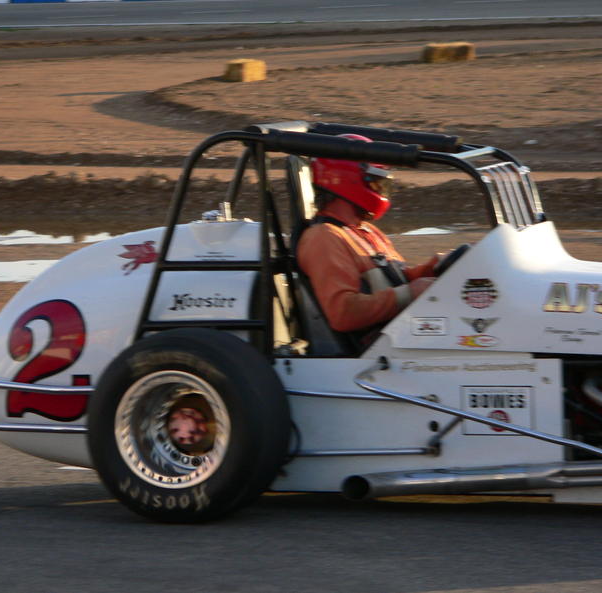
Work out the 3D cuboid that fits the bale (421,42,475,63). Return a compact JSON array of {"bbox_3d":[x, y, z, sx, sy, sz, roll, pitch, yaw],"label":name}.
[{"bbox_3d":[3.269,-5.369,71.000,1.000,0.370,0.450,1,6,20],"label":"bale"}]

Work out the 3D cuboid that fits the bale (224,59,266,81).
[{"bbox_3d":[-1.077,-4.336,62.000,0.450,0.370,0.900,2,6,32],"label":"bale"}]

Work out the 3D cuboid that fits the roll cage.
[{"bbox_3d":[0.148,-0.226,11.780,1.400,0.840,0.700,0,6,16],"label":"roll cage"}]

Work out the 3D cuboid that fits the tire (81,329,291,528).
[{"bbox_3d":[-0.390,0.445,11.245,0.658,0.658,0.400,0,6,16],"label":"tire"}]

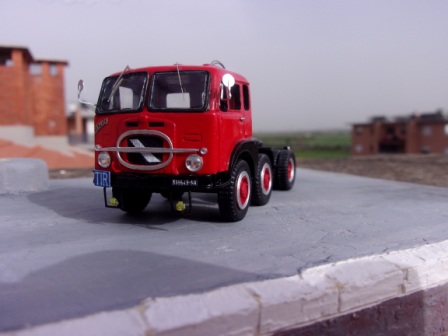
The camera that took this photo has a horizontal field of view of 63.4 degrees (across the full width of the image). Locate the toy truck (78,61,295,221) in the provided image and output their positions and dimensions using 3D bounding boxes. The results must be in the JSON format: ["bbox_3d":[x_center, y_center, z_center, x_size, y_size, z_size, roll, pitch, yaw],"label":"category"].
[{"bbox_3d":[-0.003,-0.013,0.194,0.061,0.061,0.134,2,6,23],"label":"toy truck"}]

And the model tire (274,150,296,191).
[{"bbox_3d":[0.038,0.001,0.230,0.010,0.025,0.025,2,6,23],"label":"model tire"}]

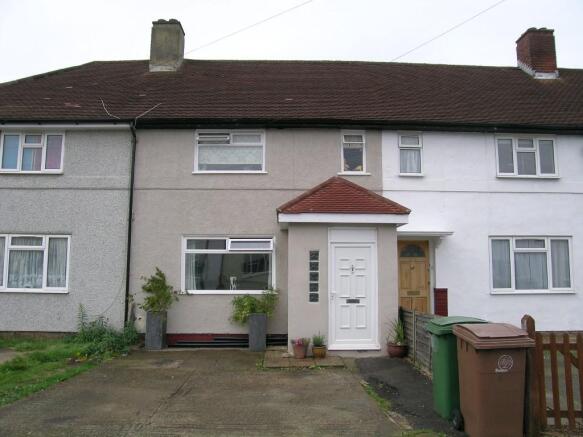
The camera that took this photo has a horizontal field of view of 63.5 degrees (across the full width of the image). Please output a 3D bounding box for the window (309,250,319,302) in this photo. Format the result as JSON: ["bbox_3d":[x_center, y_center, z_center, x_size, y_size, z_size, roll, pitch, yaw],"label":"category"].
[{"bbox_3d":[0.443,1.139,9.247,0.195,0.997,0.100,0,-7,-2],"label":"window"}]

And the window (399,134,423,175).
[{"bbox_3d":[2.711,-1.447,10.776,0.530,0.966,0.100,0,-7,-2],"label":"window"}]

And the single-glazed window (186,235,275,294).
[{"bbox_3d":[-1.364,1.019,10.368,2.024,1.241,0.100,0,-7,-2],"label":"single-glazed window"}]

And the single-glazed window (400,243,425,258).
[{"bbox_3d":[2.705,0.715,10.541,0.539,0.357,0.050,0,-6,-1],"label":"single-glazed window"}]

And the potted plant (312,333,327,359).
[{"bbox_3d":[0.524,2.365,8.831,0.263,0.451,0.260,0,-6,-1],"label":"potted plant"}]

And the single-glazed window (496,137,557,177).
[{"bbox_3d":[5.391,-1.411,10.848,1.376,0.973,0.100,0,-7,-2],"label":"single-glazed window"}]

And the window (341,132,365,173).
[{"bbox_3d":[1.410,-1.476,10.742,0.558,0.964,0.100,0,-7,-2],"label":"window"}]

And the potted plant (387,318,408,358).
[{"bbox_3d":[1.986,2.252,8.833,0.414,0.745,0.420,0,-6,-1],"label":"potted plant"}]

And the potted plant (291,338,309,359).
[{"bbox_3d":[0.173,2.414,8.836,0.366,0.384,0.340,0,-7,-2],"label":"potted plant"}]

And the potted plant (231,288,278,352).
[{"bbox_3d":[-0.754,2.067,9.622,0.978,1.264,0.600,0,-6,-1],"label":"potted plant"}]

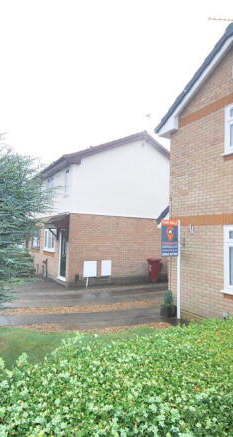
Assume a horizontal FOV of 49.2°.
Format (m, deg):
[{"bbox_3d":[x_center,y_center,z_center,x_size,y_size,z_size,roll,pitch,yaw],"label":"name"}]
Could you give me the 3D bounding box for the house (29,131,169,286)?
[{"bbox_3d":[-0.743,-0.423,14.846,7.400,6.950,7.700,4,-4,-32],"label":"house"}]

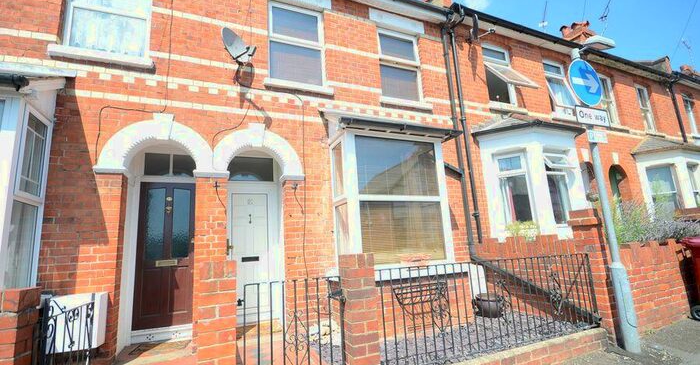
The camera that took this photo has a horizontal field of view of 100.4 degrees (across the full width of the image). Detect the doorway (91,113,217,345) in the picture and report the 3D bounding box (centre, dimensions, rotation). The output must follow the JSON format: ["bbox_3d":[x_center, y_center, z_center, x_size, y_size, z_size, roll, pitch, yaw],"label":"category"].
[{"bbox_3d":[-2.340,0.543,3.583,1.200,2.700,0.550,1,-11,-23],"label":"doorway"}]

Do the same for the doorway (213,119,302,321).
[{"bbox_3d":[-1.259,0.549,4.055,1.180,2.660,0.550,1,-11,-23],"label":"doorway"}]

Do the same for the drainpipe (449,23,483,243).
[{"bbox_3d":[2.252,-0.731,5.567,0.080,4.900,0.090,1,-10,-23],"label":"drainpipe"}]

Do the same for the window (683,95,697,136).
[{"bbox_3d":[11.276,-2.181,9.689,0.800,1.380,0.130,1,-11,-23],"label":"window"}]

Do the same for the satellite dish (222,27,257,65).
[{"bbox_3d":[-1.415,-1.800,3.812,0.420,0.460,0.480,-7,-10,23],"label":"satellite dish"}]

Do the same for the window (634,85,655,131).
[{"bbox_3d":[8.970,-2.243,8.899,0.850,1.510,0.120,1,-10,-23],"label":"window"}]

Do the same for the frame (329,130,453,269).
[{"bbox_3d":[0.628,0.289,4.389,1.640,1.780,0.600,1,-11,-23],"label":"frame"}]

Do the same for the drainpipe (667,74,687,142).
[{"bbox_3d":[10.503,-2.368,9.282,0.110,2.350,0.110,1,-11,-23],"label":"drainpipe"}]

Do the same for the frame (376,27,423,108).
[{"bbox_3d":[0.931,-2.196,5.490,0.940,1.370,0.120,1,-10,-23],"label":"frame"}]

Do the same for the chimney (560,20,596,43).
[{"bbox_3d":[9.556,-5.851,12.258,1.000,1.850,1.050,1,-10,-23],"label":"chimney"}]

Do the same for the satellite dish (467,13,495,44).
[{"bbox_3d":[2.591,-3.066,5.749,0.420,0.460,0.480,-7,-10,23],"label":"satellite dish"}]

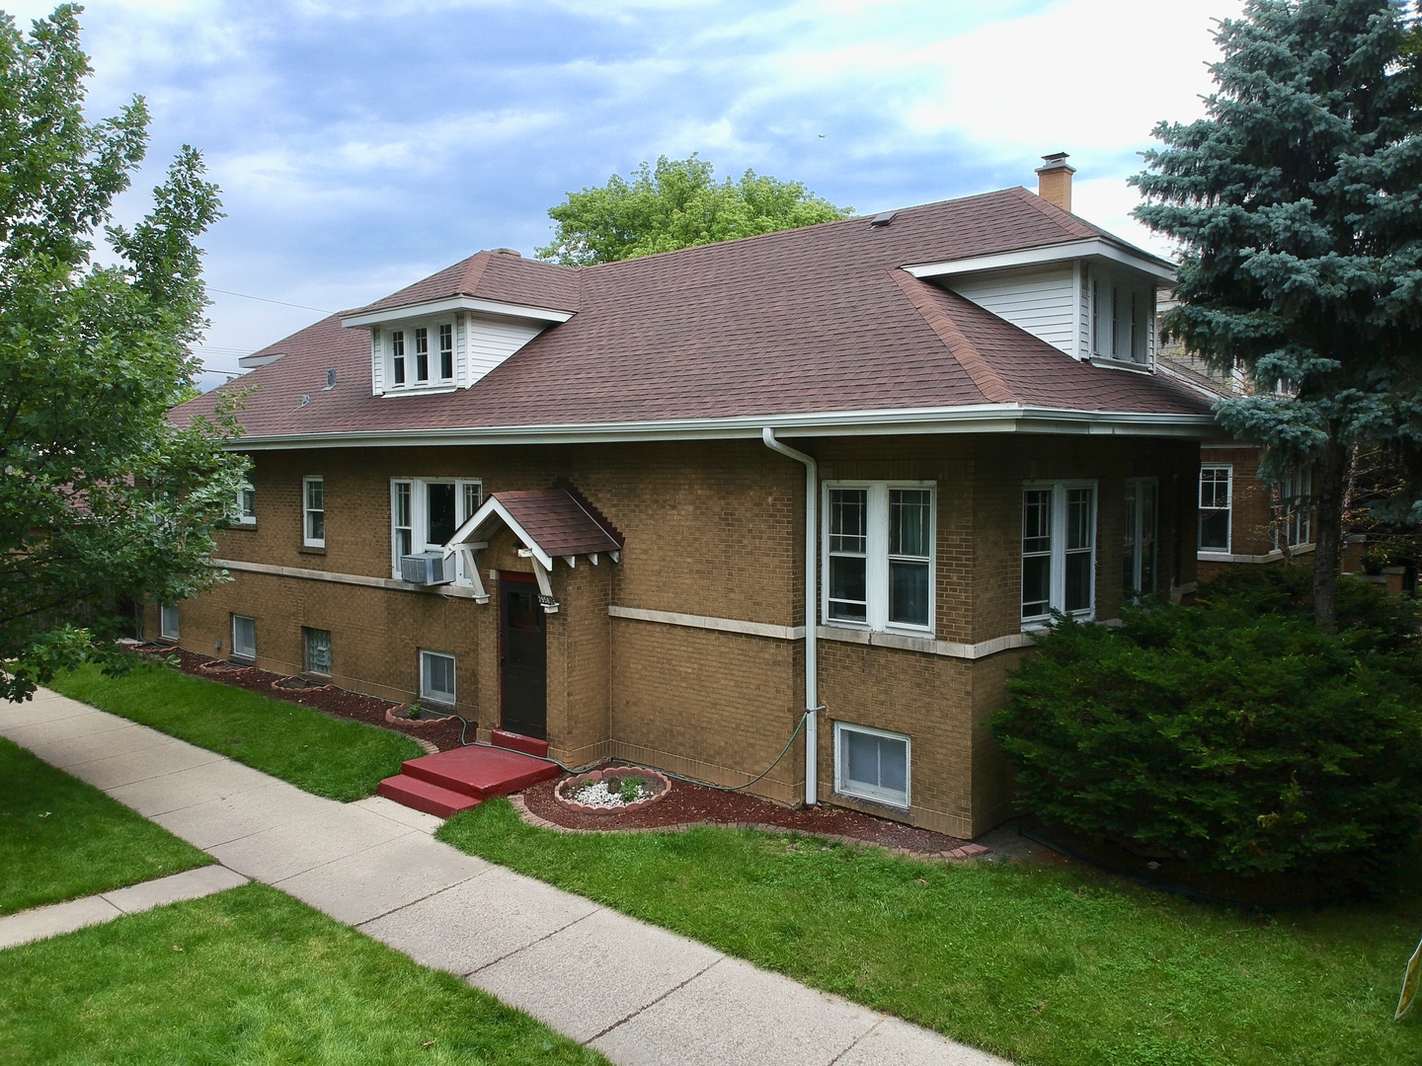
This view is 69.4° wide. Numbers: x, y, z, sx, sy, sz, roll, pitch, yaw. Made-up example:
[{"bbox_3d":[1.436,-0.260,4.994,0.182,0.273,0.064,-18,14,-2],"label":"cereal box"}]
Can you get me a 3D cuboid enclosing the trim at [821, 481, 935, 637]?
[{"bbox_3d":[1.837,0.262,11.380,1.440,1.680,0.120,3,5,40],"label":"trim"}]

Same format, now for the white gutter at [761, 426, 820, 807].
[{"bbox_3d":[0.906,1.024,11.535,0.110,4.370,0.960,3,5,40],"label":"white gutter"}]

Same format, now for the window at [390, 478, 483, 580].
[{"bbox_3d":[-4.335,-0.030,16.397,2.416,1.690,0.140,3,5,39],"label":"window"}]

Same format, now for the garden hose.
[{"bbox_3d":[-1.841,2.524,13.910,7.008,1.145,1.234,3,5,40],"label":"garden hose"}]

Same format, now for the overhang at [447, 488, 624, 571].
[{"bbox_3d":[-2.470,-0.084,14.046,2.250,0.967,1.263,3,5,40],"label":"overhang"}]

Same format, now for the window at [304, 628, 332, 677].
[{"bbox_3d":[-7.193,2.185,18.818,0.950,0.825,0.120,3,5,40],"label":"window"}]

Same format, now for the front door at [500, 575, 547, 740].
[{"bbox_3d":[-2.543,1.748,14.164,0.967,2.132,0.090,3,5,40],"label":"front door"}]

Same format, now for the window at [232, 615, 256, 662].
[{"bbox_3d":[-9.526,2.123,20.984,0.938,0.859,0.100,3,5,40],"label":"window"}]

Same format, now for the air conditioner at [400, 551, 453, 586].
[{"bbox_3d":[-4.484,0.574,16.309,0.671,0.414,0.553,3,5,40],"label":"air conditioner"}]

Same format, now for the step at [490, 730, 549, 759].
[{"bbox_3d":[-2.610,2.921,14.226,1.194,0.217,0.168,3,5,40],"label":"step"}]

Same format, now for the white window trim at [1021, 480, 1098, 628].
[{"bbox_3d":[4.053,0.241,11.965,1.511,1.727,0.120,-3,5,-39],"label":"white window trim"}]

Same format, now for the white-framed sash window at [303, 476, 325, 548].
[{"bbox_3d":[-7.319,-0.386,18.940,0.730,1.323,0.100,3,5,40],"label":"white-framed sash window"}]

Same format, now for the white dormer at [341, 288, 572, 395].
[{"bbox_3d":[-4.472,-3.094,17.752,3.600,1.410,2.120,3,6,40],"label":"white dormer"}]

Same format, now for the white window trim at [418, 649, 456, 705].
[{"bbox_3d":[-4.373,2.322,16.465,0.940,0.790,0.110,3,5,40],"label":"white window trim"}]

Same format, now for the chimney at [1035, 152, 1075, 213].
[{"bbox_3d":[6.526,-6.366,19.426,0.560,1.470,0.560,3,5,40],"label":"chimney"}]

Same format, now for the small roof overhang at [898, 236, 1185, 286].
[{"bbox_3d":[4.605,-3.419,13.864,2.527,0.217,3.553,3,5,40],"label":"small roof overhang"}]

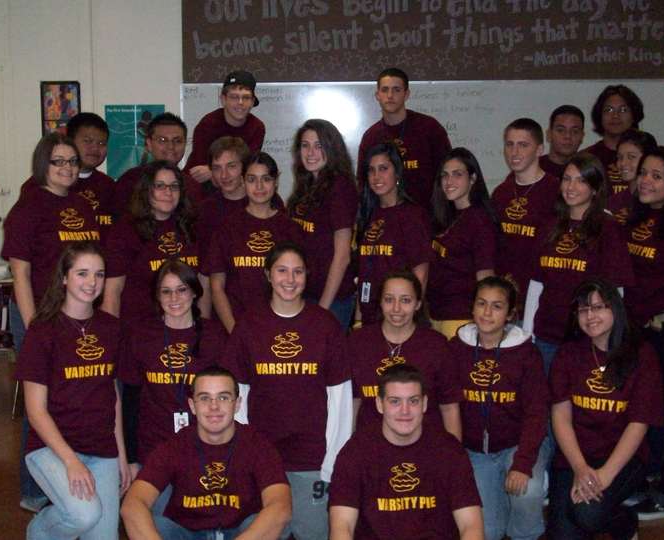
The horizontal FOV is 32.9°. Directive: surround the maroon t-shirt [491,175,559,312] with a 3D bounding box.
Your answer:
[{"bbox_3d":[0.862,-0.098,5.009,0.480,0.680,0.280,6,10,40],"label":"maroon t-shirt"}]

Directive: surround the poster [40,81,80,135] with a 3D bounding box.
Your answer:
[{"bbox_3d":[-1.929,-1.129,8.000,0.285,0.430,0.020,0,5,0],"label":"poster"}]

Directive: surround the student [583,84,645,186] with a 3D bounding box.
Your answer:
[{"bbox_3d":[1.384,0.018,5.549,0.520,1.846,0.320,2,8,14],"label":"student"}]

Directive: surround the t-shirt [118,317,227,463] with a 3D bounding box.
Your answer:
[{"bbox_3d":[-0.642,0.489,4.520,0.440,0.600,0.270,-1,5,-8],"label":"t-shirt"}]

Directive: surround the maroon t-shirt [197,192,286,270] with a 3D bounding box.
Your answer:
[{"bbox_3d":[-0.410,-0.011,5.150,0.460,0.670,0.280,-1,5,-8],"label":"maroon t-shirt"}]

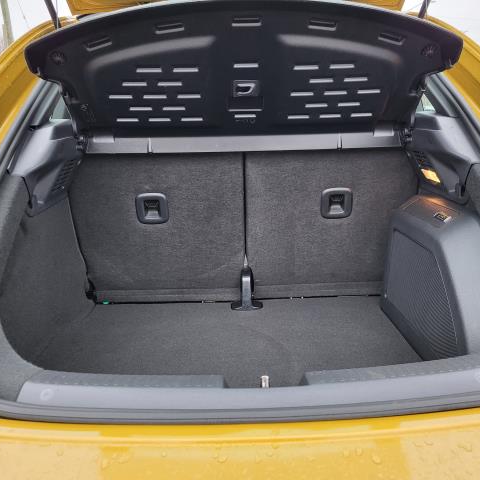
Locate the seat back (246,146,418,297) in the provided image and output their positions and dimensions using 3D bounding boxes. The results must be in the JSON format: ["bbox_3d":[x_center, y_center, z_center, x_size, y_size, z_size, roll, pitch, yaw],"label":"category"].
[{"bbox_3d":[0.266,-0.083,1.495,0.500,0.580,0.130,-1,33,0],"label":"seat back"}]

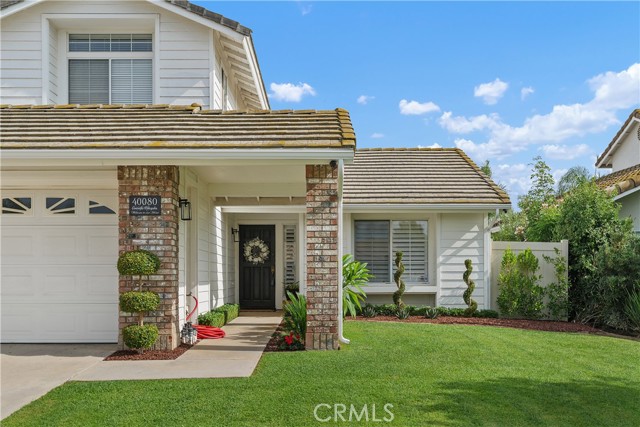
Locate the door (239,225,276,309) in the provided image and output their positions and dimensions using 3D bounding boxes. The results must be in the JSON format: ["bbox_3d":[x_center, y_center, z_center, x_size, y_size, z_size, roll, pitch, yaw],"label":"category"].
[{"bbox_3d":[-1.527,1.305,15.200,0.890,2.040,0.060,0,0,-2],"label":"door"}]

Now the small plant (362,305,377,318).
[{"bbox_3d":[0.990,1.957,12.400,0.290,0.270,0.290,0,-3,0],"label":"small plant"}]

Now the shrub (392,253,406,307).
[{"bbox_3d":[1.629,1.370,12.700,0.250,1.240,0.250,0,0,-2],"label":"shrub"}]

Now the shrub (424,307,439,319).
[{"bbox_3d":[2.218,1.970,12.300,0.260,0.230,0.260,0,0,-2],"label":"shrub"}]

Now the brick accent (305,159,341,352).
[{"bbox_3d":[0.030,0.585,8.350,0.415,2.430,0.410,0,0,-2],"label":"brick accent"}]

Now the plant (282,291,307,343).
[{"bbox_3d":[-0.329,1.506,9.100,0.450,0.770,0.450,0,-3,0],"label":"plant"}]

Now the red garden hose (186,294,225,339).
[{"bbox_3d":[-1.739,1.535,9.450,0.570,0.650,0.530,0,0,-2],"label":"red garden hose"}]

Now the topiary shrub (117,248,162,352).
[{"bbox_3d":[-2.323,1.131,8.000,0.550,1.330,0.530,0,-3,0],"label":"topiary shrub"}]

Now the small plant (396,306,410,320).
[{"bbox_3d":[1.644,1.975,12.250,0.270,0.240,0.270,0,0,-2],"label":"small plant"}]

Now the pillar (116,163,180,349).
[{"bbox_3d":[-2.367,0.619,8.460,0.730,2.450,0.380,0,-3,0],"label":"pillar"}]

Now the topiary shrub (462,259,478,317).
[{"bbox_3d":[3.050,1.495,12.600,0.290,1.150,0.290,0,0,-2],"label":"topiary shrub"}]

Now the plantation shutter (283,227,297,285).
[{"bbox_3d":[-0.735,1.061,15.000,0.340,1.600,0.060,0,-3,0],"label":"plantation shutter"}]

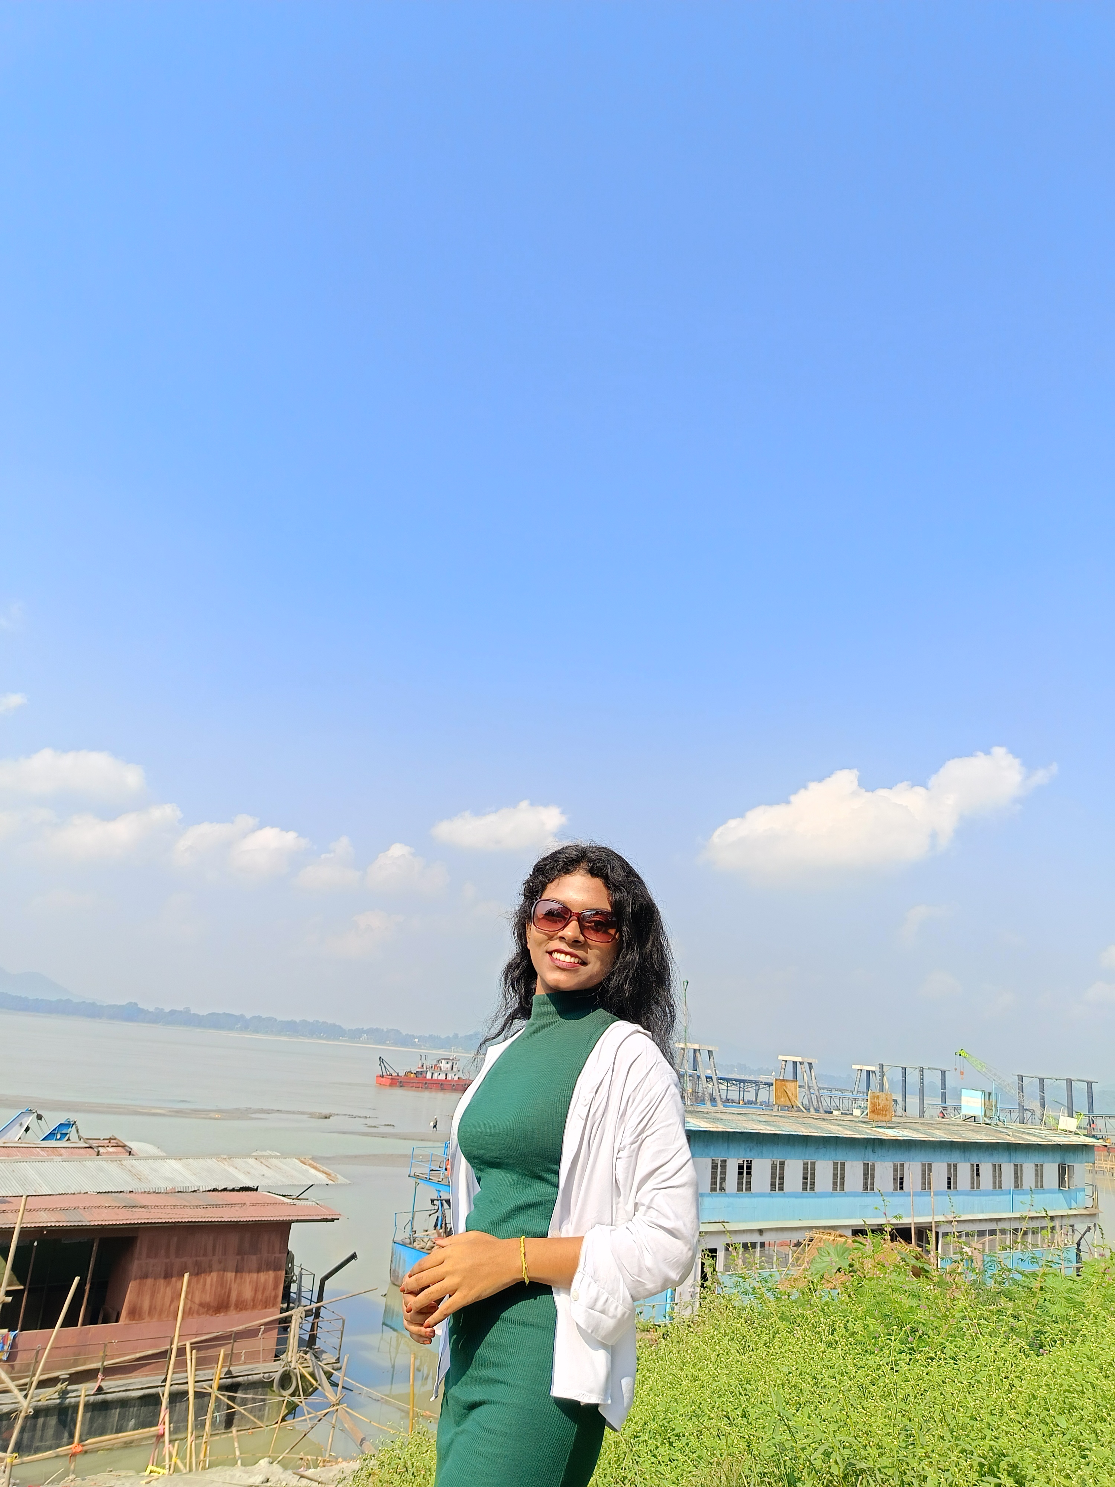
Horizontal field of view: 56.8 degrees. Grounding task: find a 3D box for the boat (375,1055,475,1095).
[{"bbox_3d":[-27.525,72.041,226.541,21.000,7.200,7.000,14,-19,-26],"label":"boat"}]

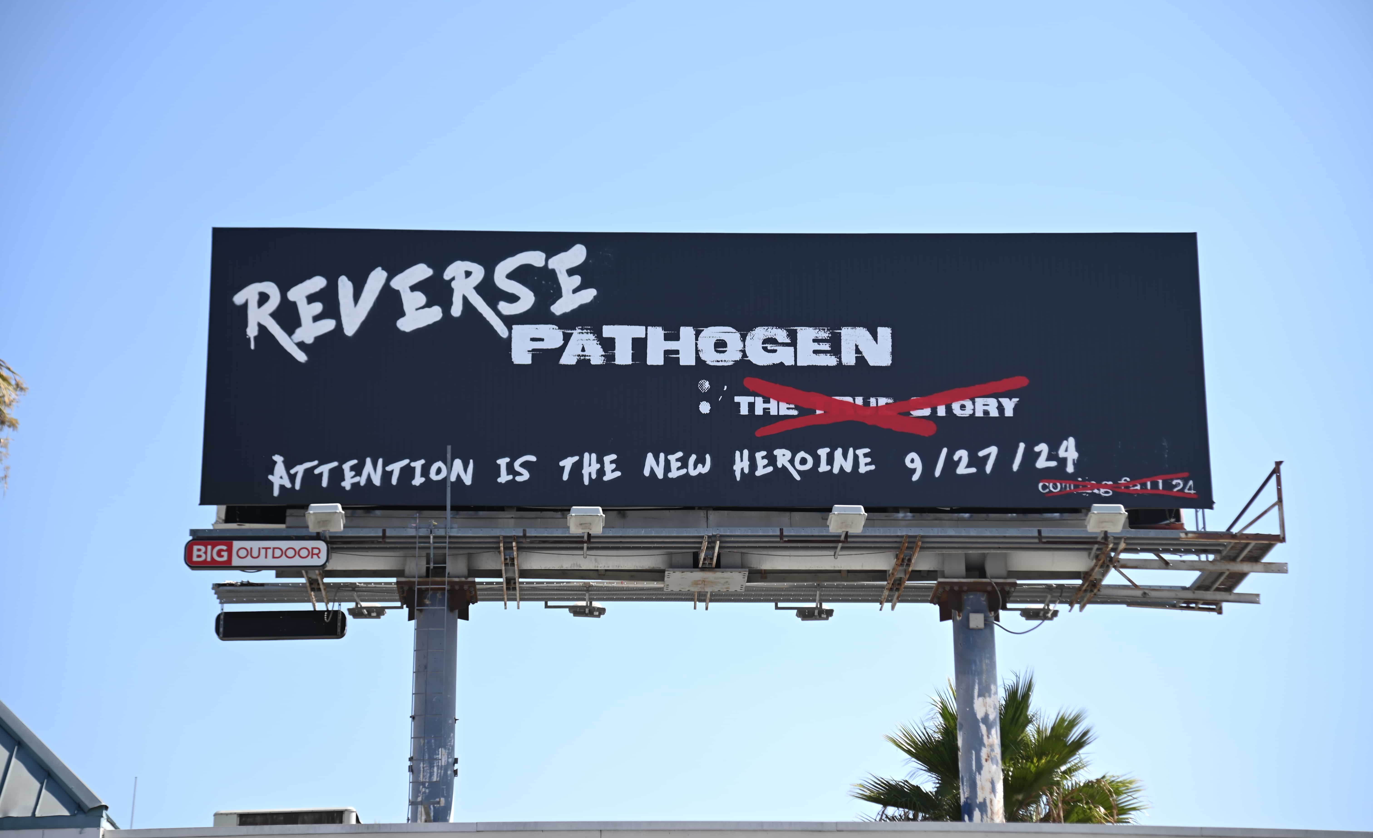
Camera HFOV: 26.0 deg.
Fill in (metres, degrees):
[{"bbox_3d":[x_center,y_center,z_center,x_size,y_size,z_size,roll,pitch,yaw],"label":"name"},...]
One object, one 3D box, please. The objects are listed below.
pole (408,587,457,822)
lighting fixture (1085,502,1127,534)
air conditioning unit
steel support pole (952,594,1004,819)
[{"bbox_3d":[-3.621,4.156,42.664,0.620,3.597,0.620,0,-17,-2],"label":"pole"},{"bbox_3d":[5.904,1.393,41.745,0.530,0.340,0.400,0,-17,-2],"label":"lighting fixture"},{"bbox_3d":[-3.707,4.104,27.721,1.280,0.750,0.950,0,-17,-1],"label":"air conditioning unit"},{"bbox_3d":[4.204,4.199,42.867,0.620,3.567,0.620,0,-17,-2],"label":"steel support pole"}]

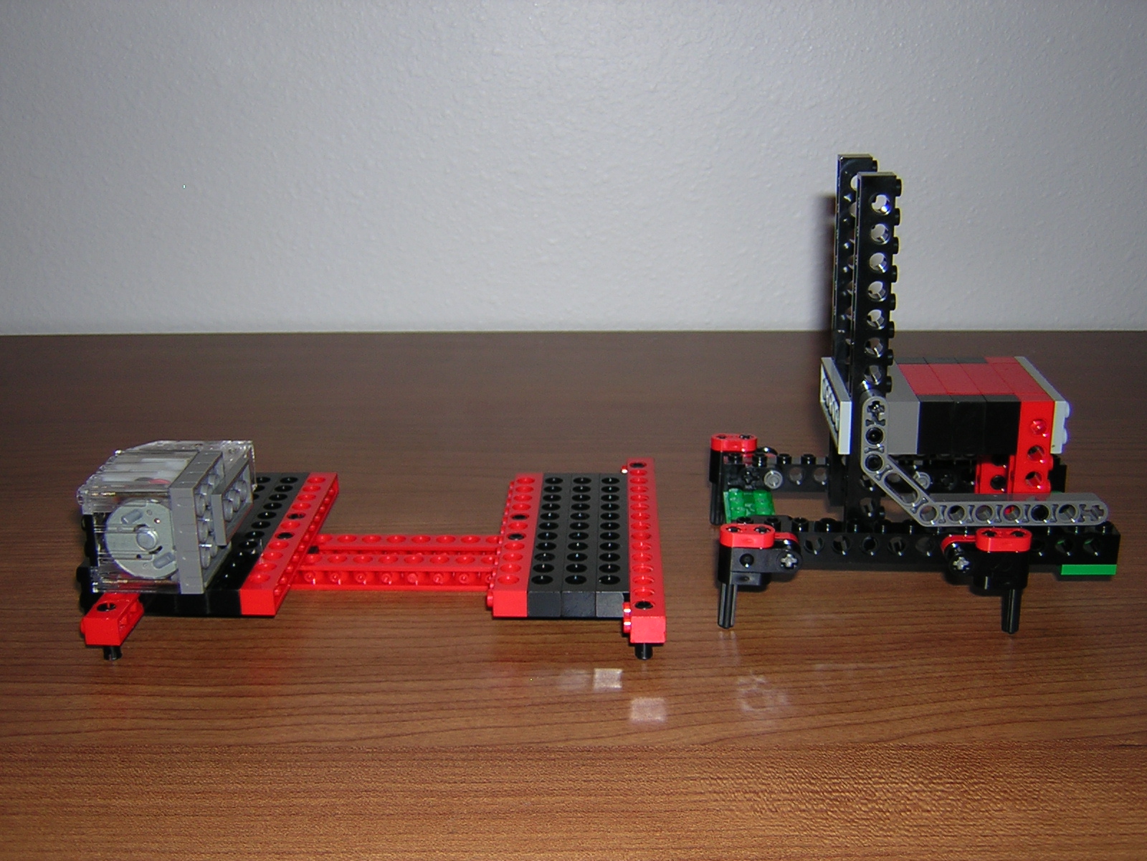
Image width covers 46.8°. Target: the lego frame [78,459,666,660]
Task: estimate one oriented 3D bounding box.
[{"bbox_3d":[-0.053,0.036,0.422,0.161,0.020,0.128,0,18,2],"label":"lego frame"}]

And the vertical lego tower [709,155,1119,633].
[{"bbox_3d":[0.101,-0.017,0.403,0.118,0.126,0.094,0,18,3],"label":"vertical lego tower"}]

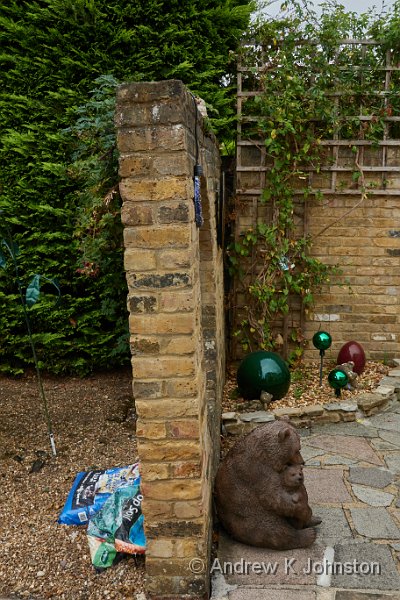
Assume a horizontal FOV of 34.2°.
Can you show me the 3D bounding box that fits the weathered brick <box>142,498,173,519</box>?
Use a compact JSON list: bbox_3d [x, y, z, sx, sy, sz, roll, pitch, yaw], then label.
[{"bbox_3d":[-0.147,0.720,2.390,0.106,0.067,0.180,-2,12,2],"label":"weathered brick"}]

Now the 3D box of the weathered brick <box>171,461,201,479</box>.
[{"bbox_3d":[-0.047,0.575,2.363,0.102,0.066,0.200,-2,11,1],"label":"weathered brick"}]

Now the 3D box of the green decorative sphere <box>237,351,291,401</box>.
[{"bbox_3d":[0.425,0.512,4.330,0.352,0.352,0.352,0,11,0],"label":"green decorative sphere"}]

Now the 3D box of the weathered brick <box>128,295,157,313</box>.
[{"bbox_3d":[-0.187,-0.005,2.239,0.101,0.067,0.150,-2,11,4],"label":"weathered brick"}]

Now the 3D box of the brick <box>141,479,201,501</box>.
[{"bbox_3d":[-0.098,0.660,2.344,0.214,0.067,0.105,-2,11,4],"label":"brick"}]

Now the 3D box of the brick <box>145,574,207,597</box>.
[{"bbox_3d":[-0.083,1.031,2.417,0.215,0.067,0.105,-2,11,4],"label":"brick"}]

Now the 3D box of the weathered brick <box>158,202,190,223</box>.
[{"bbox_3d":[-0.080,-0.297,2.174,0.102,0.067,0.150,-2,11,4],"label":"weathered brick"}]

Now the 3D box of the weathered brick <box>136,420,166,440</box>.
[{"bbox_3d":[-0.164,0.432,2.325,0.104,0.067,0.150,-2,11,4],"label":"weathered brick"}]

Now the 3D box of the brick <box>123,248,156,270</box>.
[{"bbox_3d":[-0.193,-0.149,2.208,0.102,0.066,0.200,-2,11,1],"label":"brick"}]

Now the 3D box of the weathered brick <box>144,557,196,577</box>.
[{"bbox_3d":[-0.090,0.957,2.403,0.205,0.067,0.105,-2,11,4],"label":"weathered brick"}]

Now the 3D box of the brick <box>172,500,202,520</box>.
[{"bbox_3d":[-0.042,0.722,2.394,0.102,0.066,0.200,-2,11,1],"label":"brick"}]

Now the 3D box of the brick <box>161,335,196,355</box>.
[{"bbox_3d":[-0.069,0.131,2.265,0.112,0.067,0.180,-2,12,2],"label":"brick"}]

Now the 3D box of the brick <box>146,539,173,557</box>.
[{"bbox_3d":[-0.142,0.874,2.422,0.100,0.067,0.180,-2,12,2],"label":"brick"}]

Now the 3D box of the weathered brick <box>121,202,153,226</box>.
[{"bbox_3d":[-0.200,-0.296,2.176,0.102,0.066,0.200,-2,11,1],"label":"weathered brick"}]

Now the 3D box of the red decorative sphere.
[{"bbox_3d":[1.133,0.439,4.850,0.212,0.260,0.212,0,11,0],"label":"red decorative sphere"}]

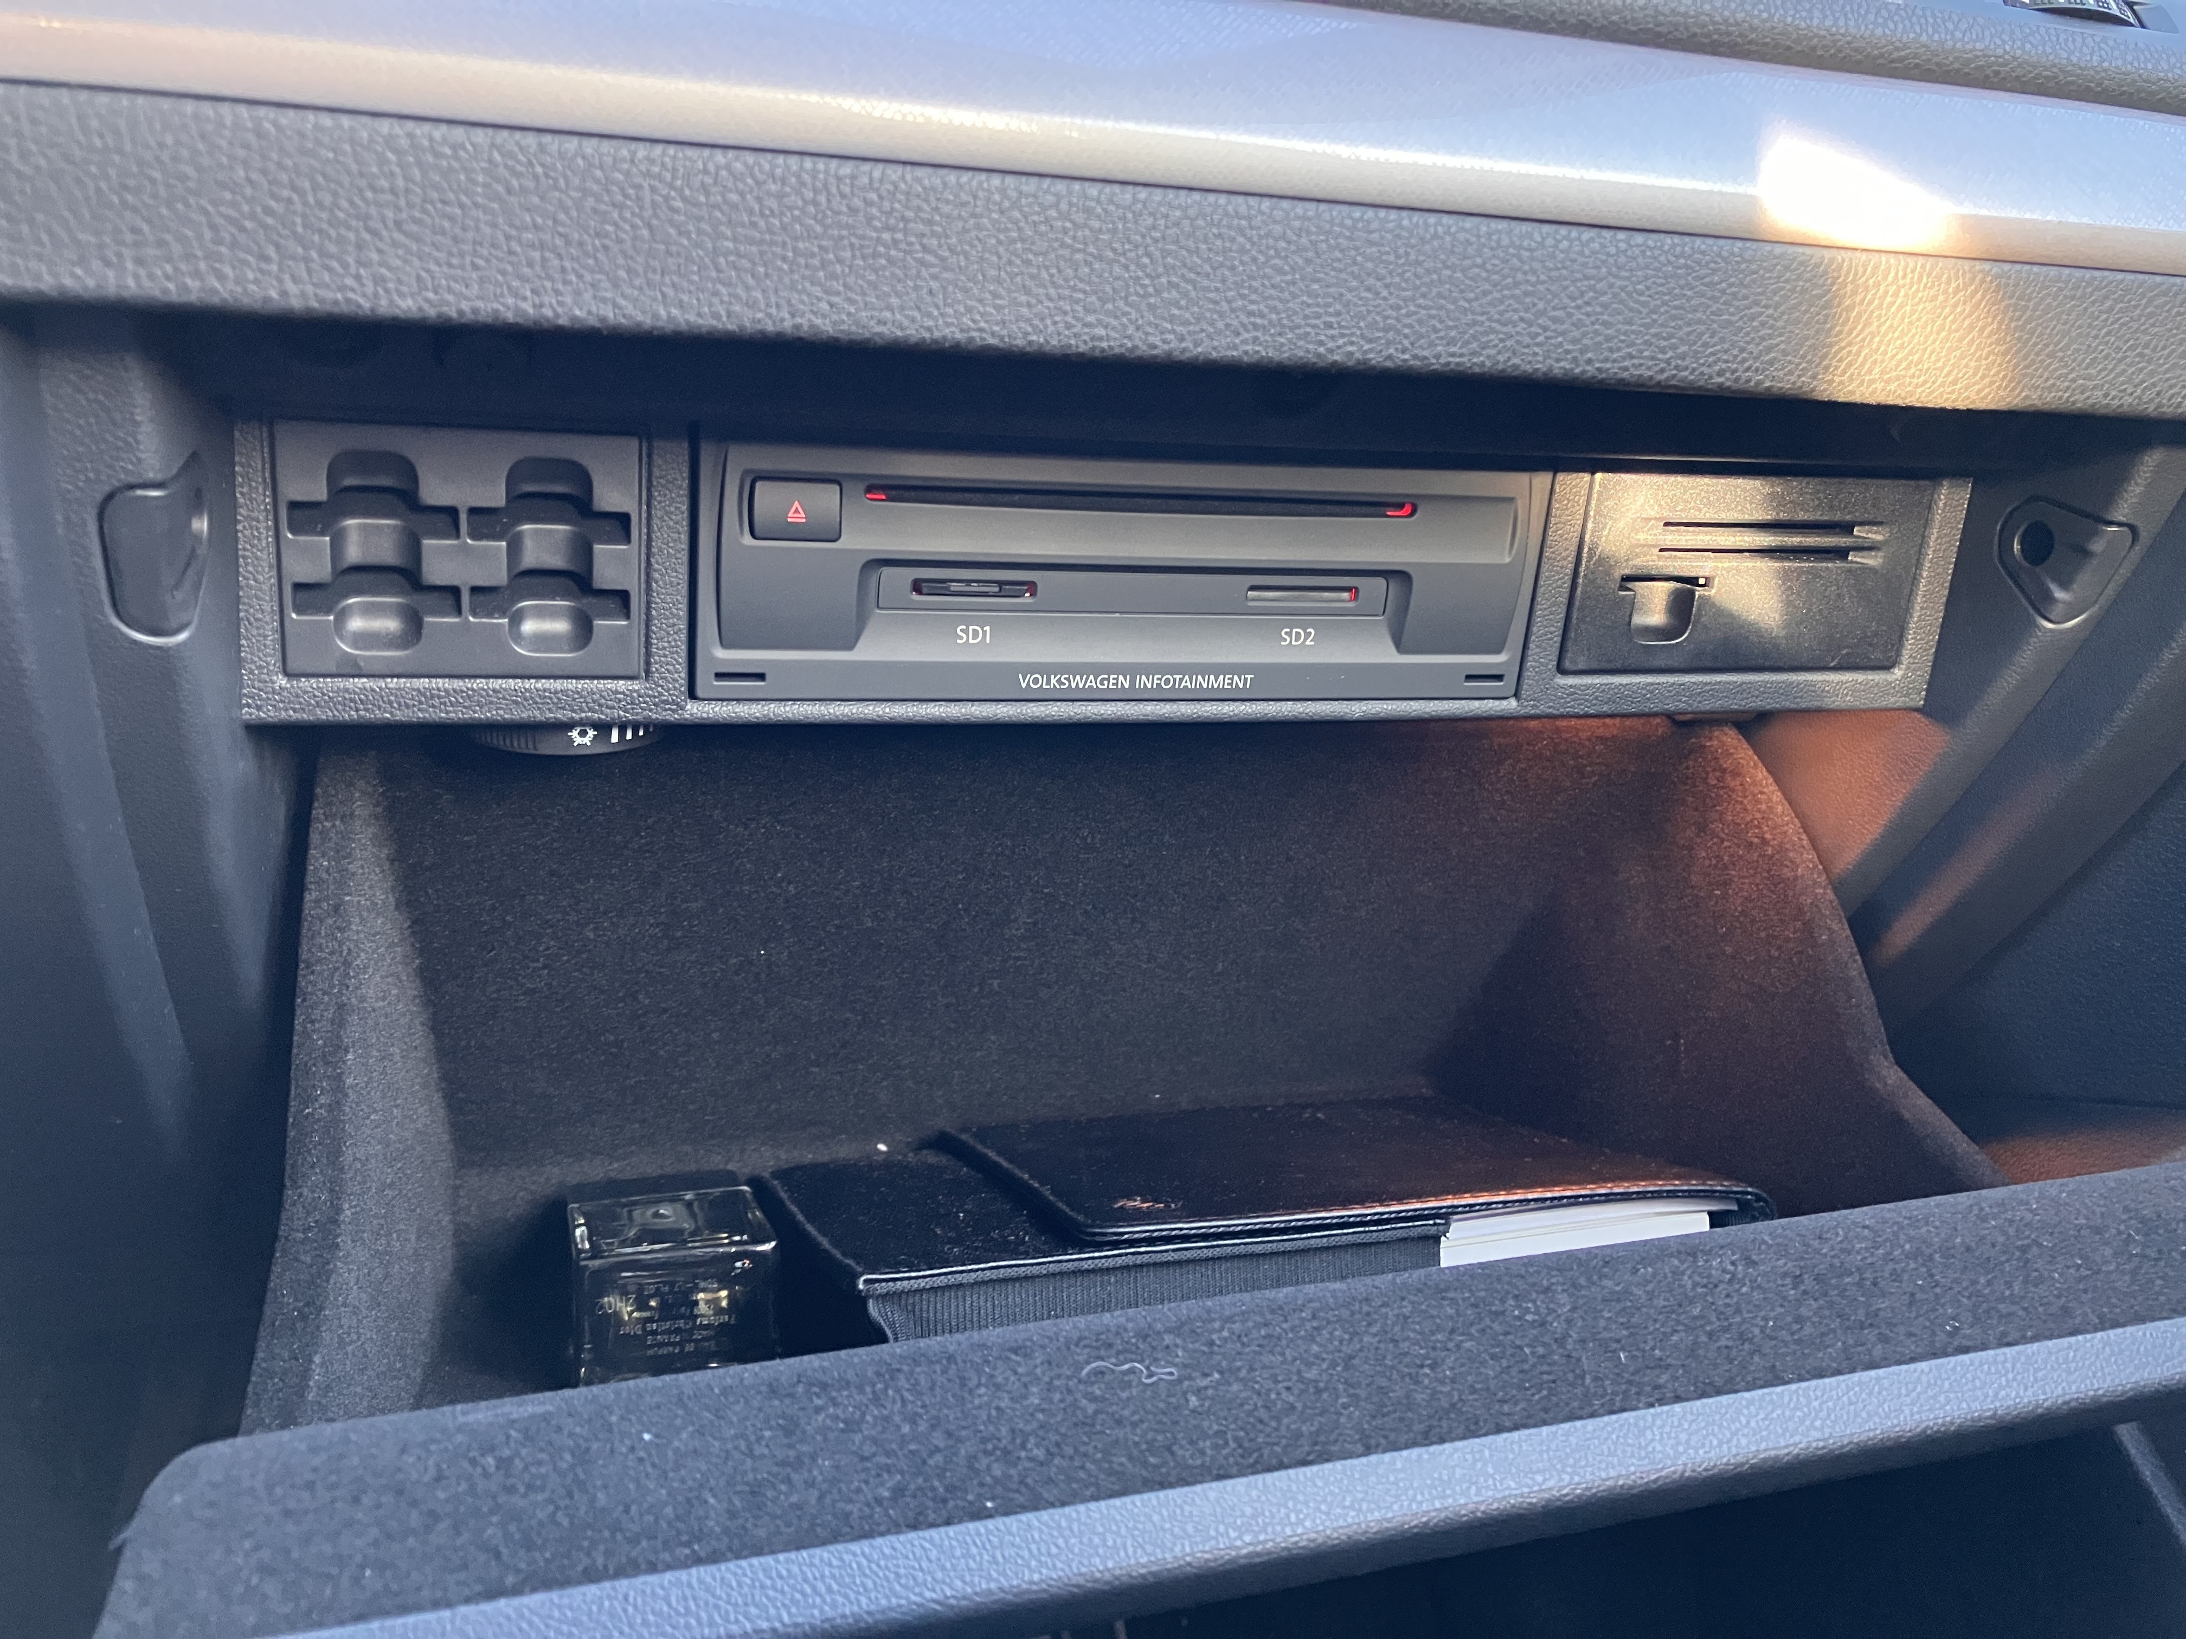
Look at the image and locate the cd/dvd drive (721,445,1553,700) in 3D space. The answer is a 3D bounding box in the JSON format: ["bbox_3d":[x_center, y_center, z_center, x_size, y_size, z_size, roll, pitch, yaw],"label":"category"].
[{"bbox_3d":[-0.008,-0.070,0.426,0.187,0.054,0.130,-2,18,-20],"label":"cd/dvd drive"}]

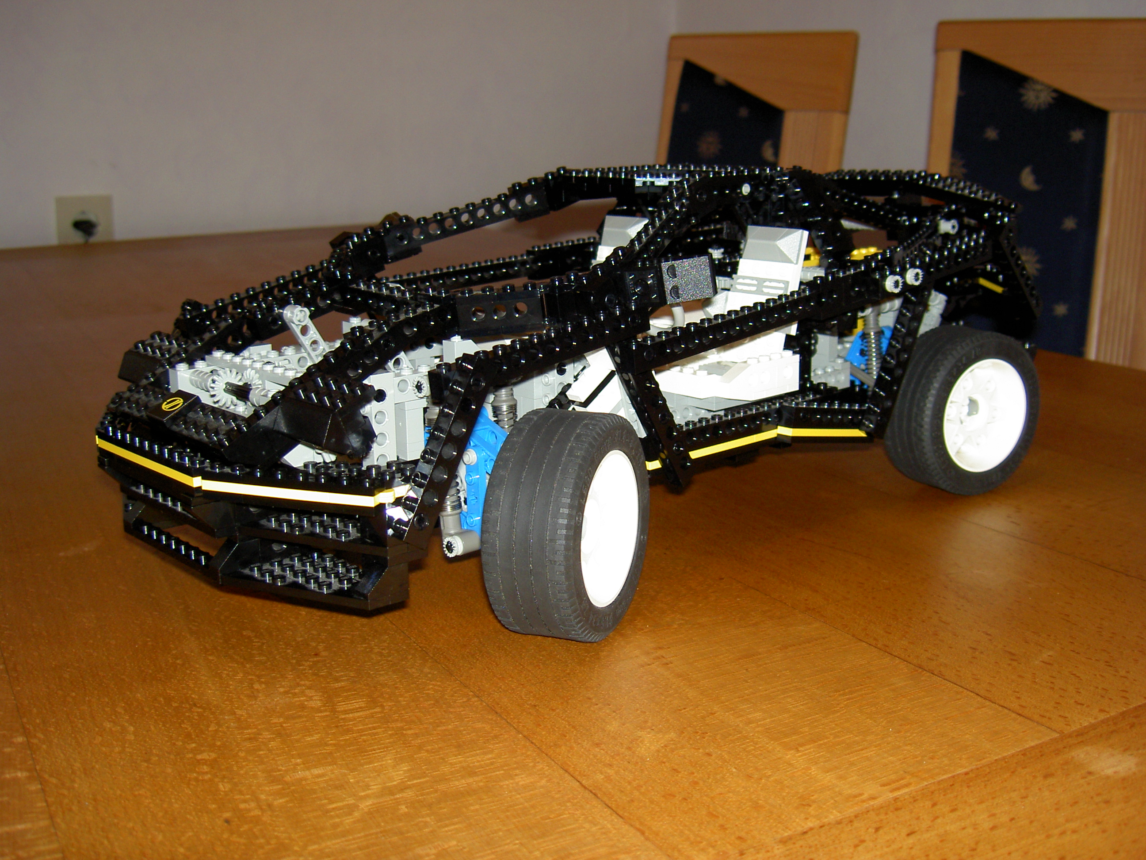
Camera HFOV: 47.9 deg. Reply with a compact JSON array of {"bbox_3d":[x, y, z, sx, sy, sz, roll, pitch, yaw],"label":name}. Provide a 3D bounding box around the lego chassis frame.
[{"bbox_3d":[0.018,-0.050,0.596,0.456,0.141,0.214,-12,17,-41],"label":"lego chassis frame"}]

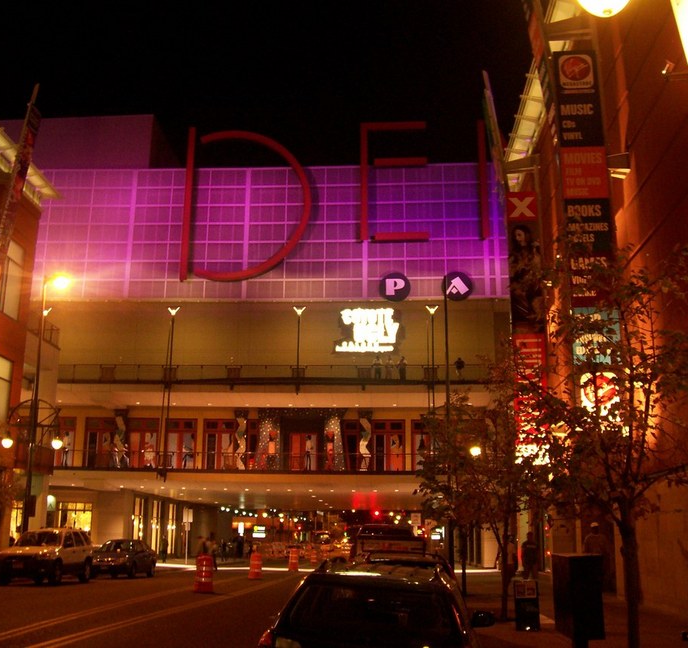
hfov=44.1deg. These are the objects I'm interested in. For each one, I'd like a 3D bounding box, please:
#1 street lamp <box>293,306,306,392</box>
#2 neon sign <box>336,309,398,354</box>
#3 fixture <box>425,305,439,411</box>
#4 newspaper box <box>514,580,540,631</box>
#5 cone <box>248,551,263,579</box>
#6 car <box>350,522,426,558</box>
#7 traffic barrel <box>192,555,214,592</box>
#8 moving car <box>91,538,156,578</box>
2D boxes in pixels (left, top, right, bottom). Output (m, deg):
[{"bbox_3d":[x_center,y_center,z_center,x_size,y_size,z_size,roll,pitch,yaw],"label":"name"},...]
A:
[{"bbox_3d":[-2.812,1.513,53.619,0.800,5.450,0.400,0,-15,2],"label":"street lamp"},{"bbox_3d":[1.582,0.431,57.811,4.450,3.050,0.300,0,-15,2],"label":"neon sign"},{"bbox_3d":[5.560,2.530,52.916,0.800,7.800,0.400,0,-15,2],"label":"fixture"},{"bbox_3d":[3.465,5.321,16.124,0.420,0.923,0.420,-1,-15,7],"label":"newspaper box"},{"bbox_3d":[-3.463,9.351,33.125,0.550,1.030,0.550,-1,-15,3],"label":"cone"},{"bbox_3d":[1.243,6.595,23.669,1.860,1.850,4.800,-1,-15,3],"label":"car"},{"bbox_3d":[-4.114,7.310,24.895,0.580,1.050,0.580,-1,-15,3],"label":"traffic barrel"},{"bbox_3d":[-8.915,9.545,34.702,1.750,1.420,4.550,0,-15,1],"label":"moving car"}]

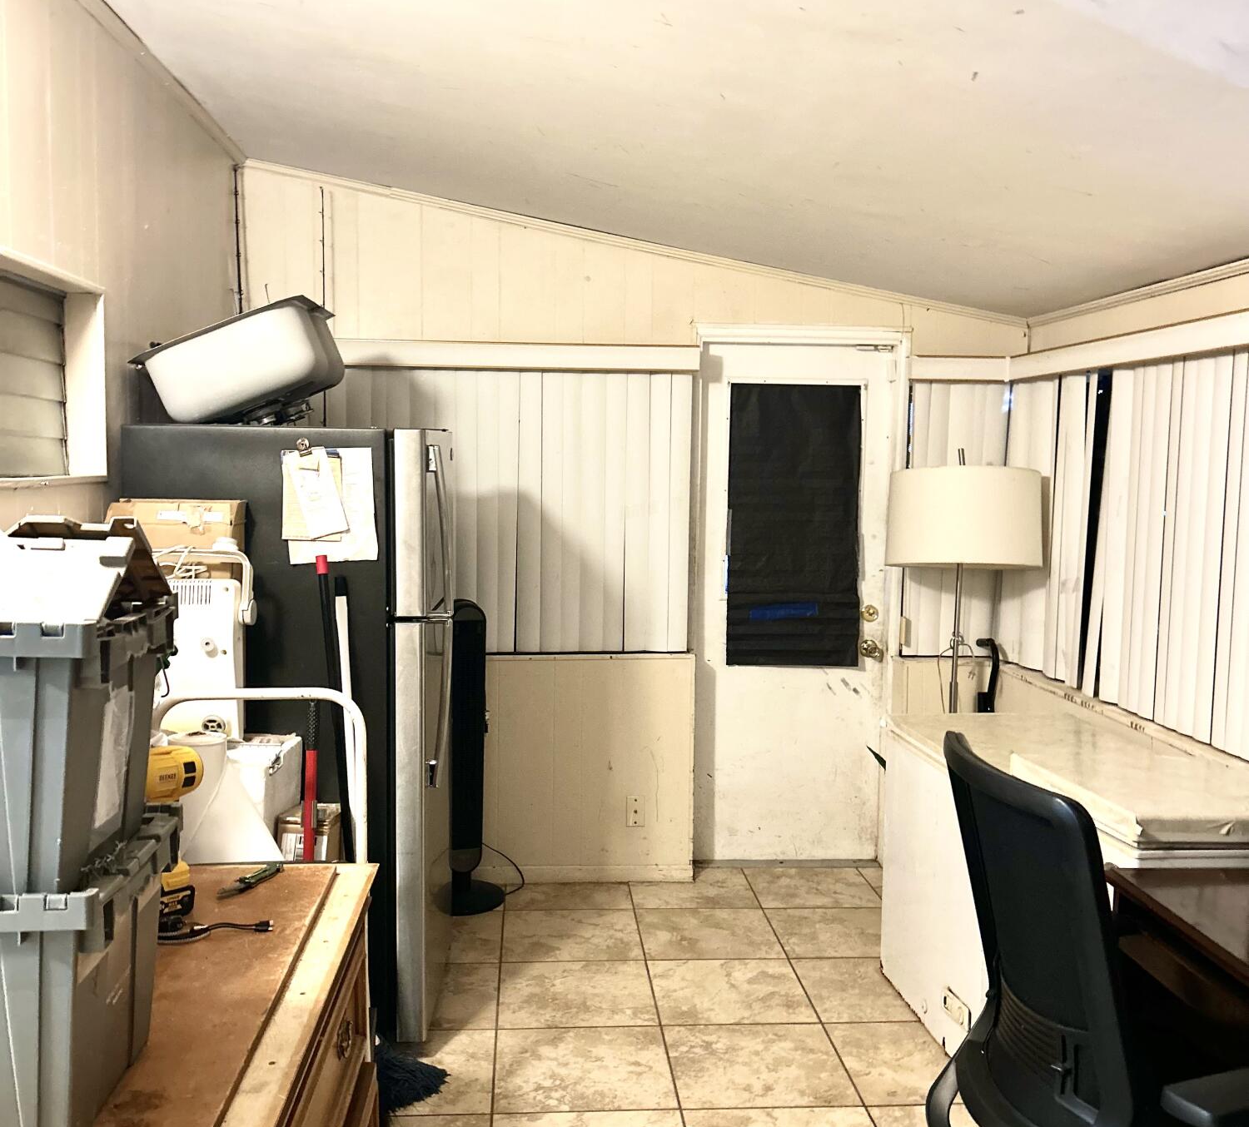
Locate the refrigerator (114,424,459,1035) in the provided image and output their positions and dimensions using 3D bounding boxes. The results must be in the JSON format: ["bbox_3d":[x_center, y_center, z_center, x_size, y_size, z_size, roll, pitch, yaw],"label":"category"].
[{"bbox_3d":[-0.898,0.447,3.594,0.800,1.650,0.740,1,4,-3],"label":"refrigerator"}]

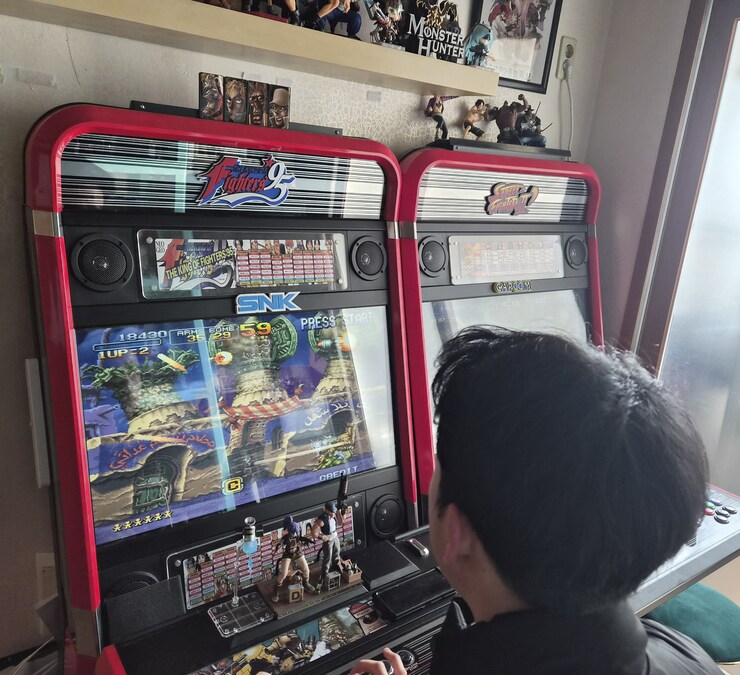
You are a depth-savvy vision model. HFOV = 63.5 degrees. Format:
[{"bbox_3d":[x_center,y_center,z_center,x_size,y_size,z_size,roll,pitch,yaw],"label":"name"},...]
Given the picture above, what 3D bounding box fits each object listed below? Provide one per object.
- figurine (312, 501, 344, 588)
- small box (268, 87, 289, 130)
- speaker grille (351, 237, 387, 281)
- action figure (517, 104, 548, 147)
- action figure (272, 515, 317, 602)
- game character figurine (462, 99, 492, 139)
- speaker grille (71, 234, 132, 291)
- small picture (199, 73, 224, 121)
[{"bbox_3d":[-0.093,0.437,1.262,0.080,0.185,0.070,-6,19,-36],"label":"figurine"},{"bbox_3d":[-0.193,-0.481,1.260,0.050,0.088,0.015,-6,19,-35],"label":"small box"},{"bbox_3d":[-0.001,-0.191,1.440,0.104,0.104,0.020,-6,9,-35],"label":"speaker grille"},{"bbox_3d":[0.485,-0.630,1.784,0.088,0.124,0.080,-3,17,-27],"label":"action figure"},{"bbox_3d":[-0.152,0.449,1.210,0.085,0.182,0.065,-2,17,-25],"label":"action figure"},{"bbox_3d":[0.298,-0.605,1.655,0.065,0.115,0.070,17,19,38],"label":"game character figurine"},{"bbox_3d":[-0.487,-0.137,1.092,0.104,0.104,0.020,-6,9,-35],"label":"speaker grille"},{"bbox_3d":[-0.310,-0.470,1.170,0.052,0.085,0.015,-6,19,-36],"label":"small picture"}]

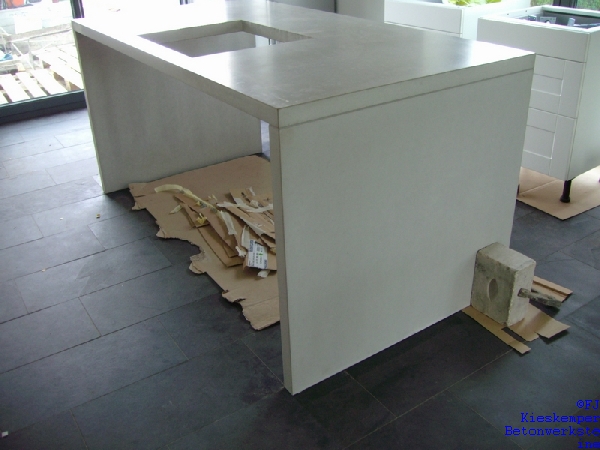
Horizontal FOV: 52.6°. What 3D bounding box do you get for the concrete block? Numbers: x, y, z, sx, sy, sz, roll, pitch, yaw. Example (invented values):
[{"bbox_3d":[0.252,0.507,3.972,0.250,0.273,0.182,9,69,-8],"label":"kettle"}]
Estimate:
[{"bbox_3d":[0.736,0.215,2.212,0.103,0.236,0.171,-18,31,-29],"label":"concrete block"}]

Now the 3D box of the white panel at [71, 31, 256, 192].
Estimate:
[{"bbox_3d":[-0.685,-0.701,3.407,0.985,0.871,0.046,-18,31,-28],"label":"white panel"}]

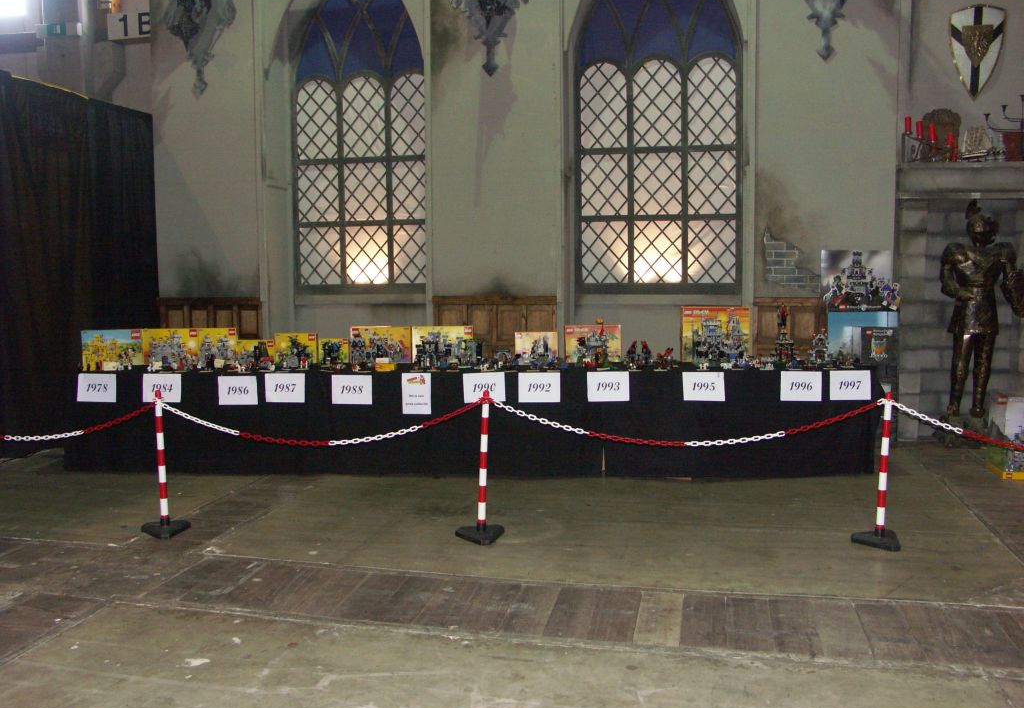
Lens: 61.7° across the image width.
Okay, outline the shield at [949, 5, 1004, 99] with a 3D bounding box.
[{"bbox_3d":[3.919,-2.544,7.216,0.441,0.791,0.070,1,5,12],"label":"shield"}]

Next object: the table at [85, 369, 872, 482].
[{"bbox_3d":[-0.378,0.485,6.600,5.980,0.770,0.760,0,5,3],"label":"table"}]

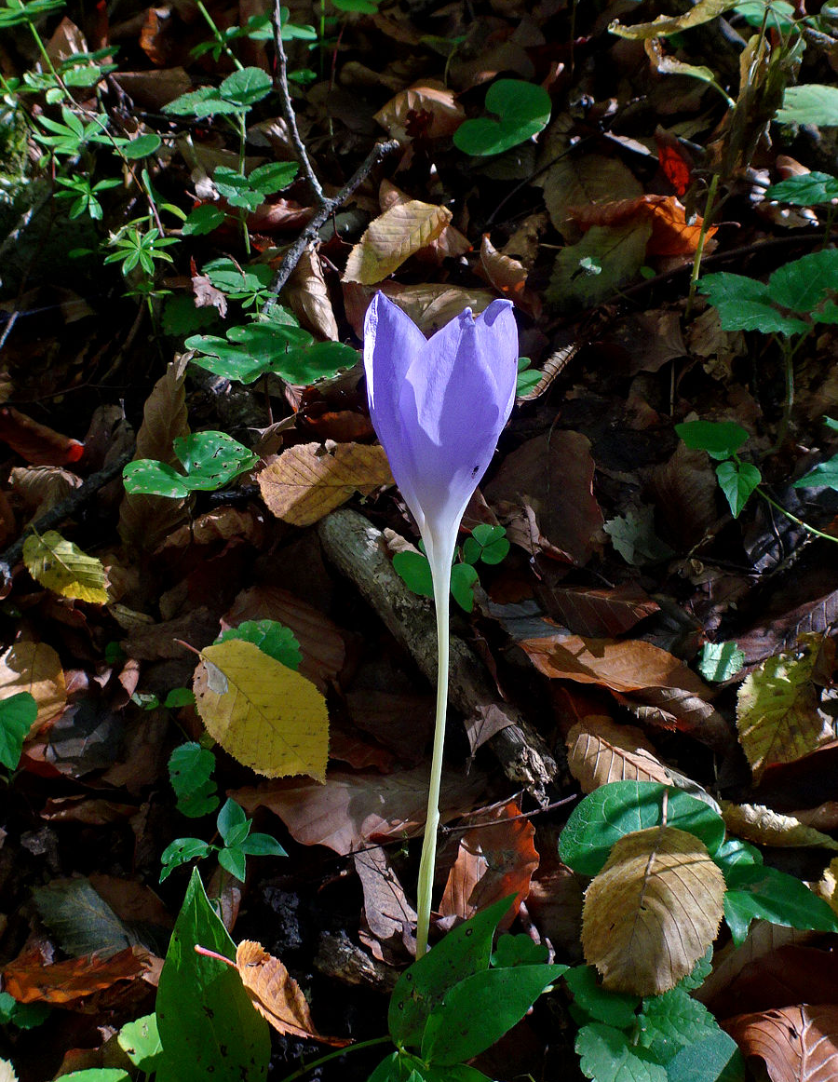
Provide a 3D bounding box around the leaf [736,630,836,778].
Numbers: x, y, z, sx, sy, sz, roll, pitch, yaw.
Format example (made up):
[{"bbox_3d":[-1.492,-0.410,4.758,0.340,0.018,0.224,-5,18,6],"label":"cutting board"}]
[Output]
[{"bbox_3d":[0.158,0.072,0.335,0.036,0.014,0.070,27,70,10],"label":"leaf"}]

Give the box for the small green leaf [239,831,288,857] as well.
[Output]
[{"bbox_3d":[-0.052,0.103,0.262,0.017,0.005,0.008,10,51,9],"label":"small green leaf"}]

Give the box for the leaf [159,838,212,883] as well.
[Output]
[{"bbox_3d":[-0.080,0.107,0.263,0.019,0.006,0.010,-20,53,-16],"label":"leaf"}]

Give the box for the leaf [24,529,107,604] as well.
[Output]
[{"bbox_3d":[-0.164,0.012,0.360,0.057,0.010,0.025,33,67,16],"label":"leaf"}]

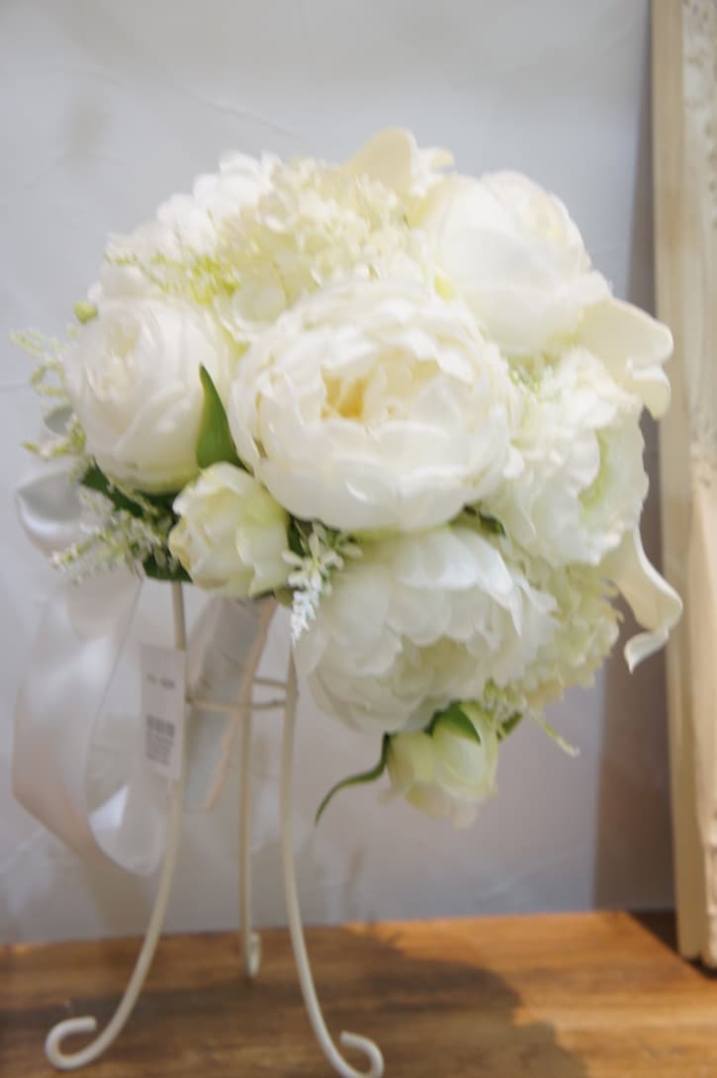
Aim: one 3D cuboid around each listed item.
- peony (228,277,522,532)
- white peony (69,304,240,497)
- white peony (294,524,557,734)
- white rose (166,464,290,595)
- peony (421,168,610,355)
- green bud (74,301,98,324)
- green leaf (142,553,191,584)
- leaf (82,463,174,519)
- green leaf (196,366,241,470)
[{"bbox_3d":[0.007,-0.056,0.635,0.121,0.106,0.085,1,-14,10],"label":"peony"},{"bbox_3d":[-0.092,-0.063,0.672,0.077,0.080,0.073,4,-18,34],"label":"white peony"},{"bbox_3d":[0.028,0.037,0.642,0.110,0.090,0.085,-1,18,-9],"label":"white peony"},{"bbox_3d":[-0.054,-0.004,0.642,0.051,0.055,0.053,3,2,0],"label":"white rose"},{"bbox_3d":[0.071,-0.124,0.690,0.084,0.083,0.078,-5,-26,-40],"label":"peony"},{"bbox_3d":[-0.125,-0.104,0.700,0.011,0.011,0.010,3,-5,24],"label":"green bud"},{"bbox_3d":[-0.084,0.012,0.675,0.026,0.017,0.010,1,-17,6],"label":"green leaf"},{"bbox_3d":[-0.103,-0.021,0.685,0.046,0.016,0.014,25,-19,16],"label":"leaf"},{"bbox_3d":[-0.059,-0.050,0.652,0.019,0.048,0.012,-17,-11,15],"label":"green leaf"}]

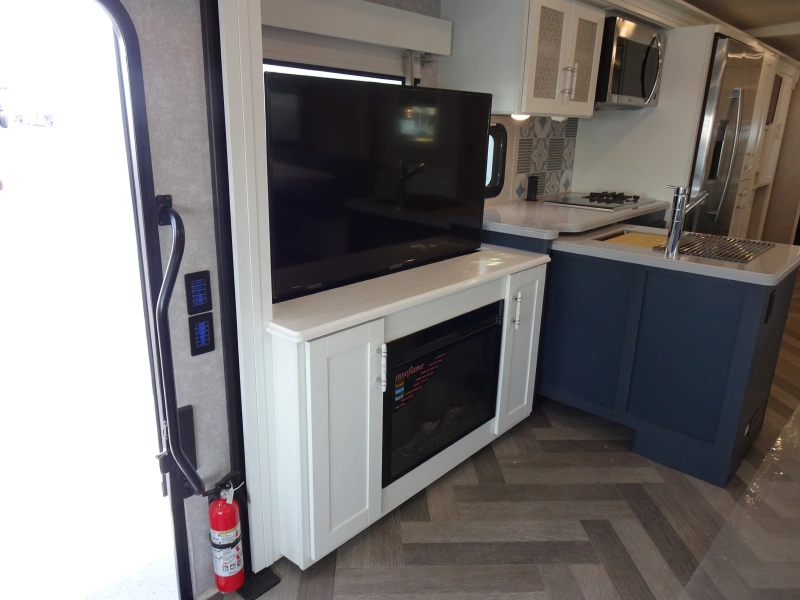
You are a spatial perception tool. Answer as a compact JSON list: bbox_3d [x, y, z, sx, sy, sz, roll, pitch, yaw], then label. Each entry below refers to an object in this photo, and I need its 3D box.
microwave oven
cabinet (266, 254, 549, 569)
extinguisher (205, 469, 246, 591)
[{"bbox_3d":[1.219,-1.360,3.276,0.433,0.420,0.760,16,23,40],"label":"microwave oven"},{"bbox_3d":[-0.038,0.244,2.221,0.650,0.768,1.361,16,23,40],"label":"cabinet"},{"bbox_3d":[-0.487,0.649,1.550,0.086,0.335,0.114,16,23,40],"label":"extinguisher"}]

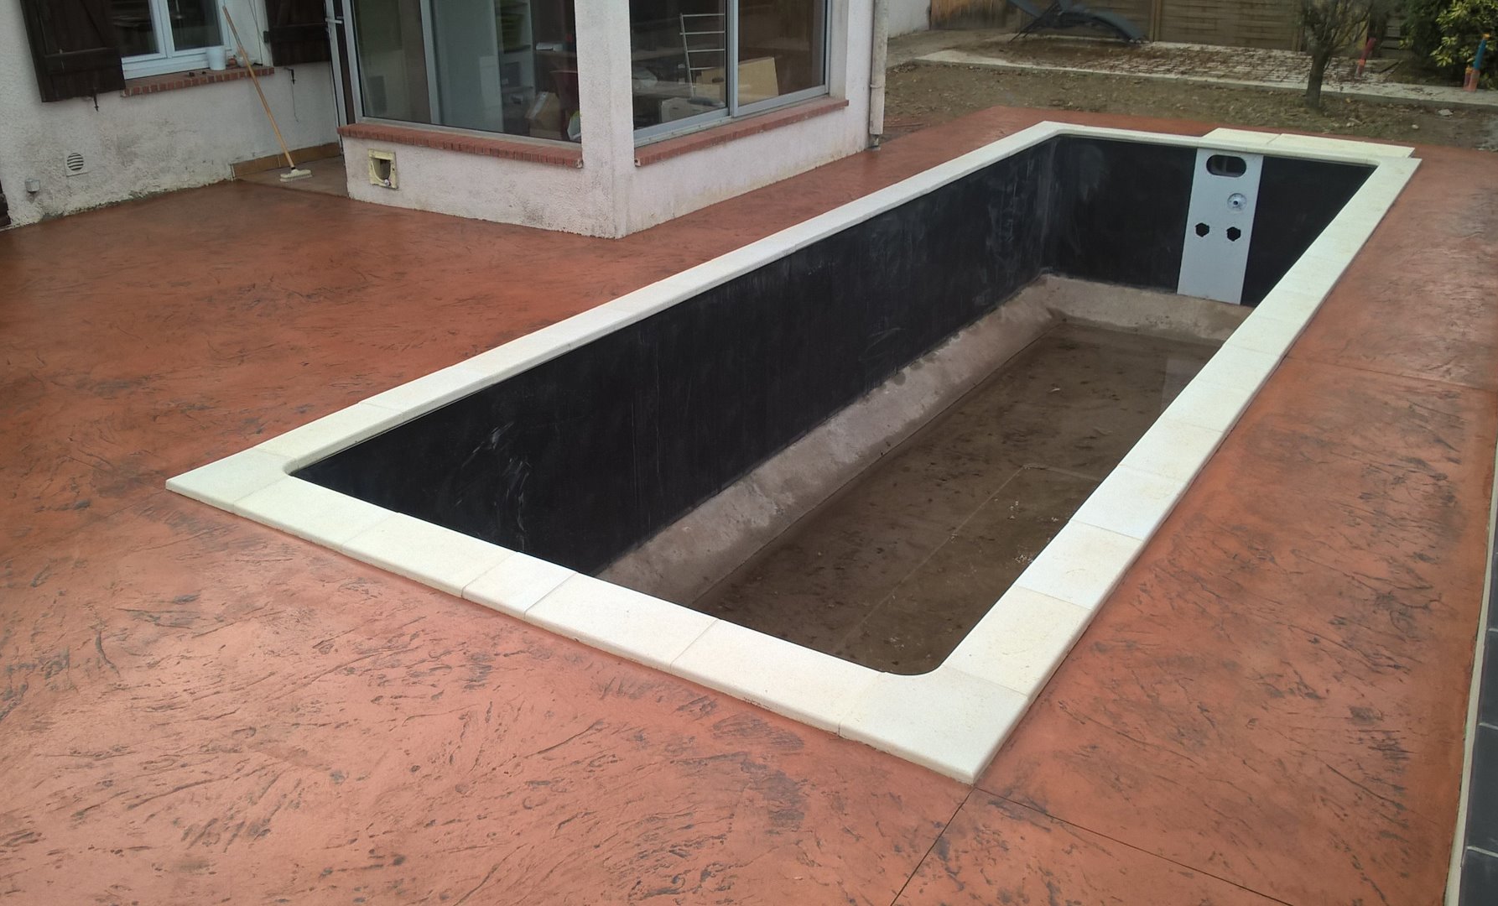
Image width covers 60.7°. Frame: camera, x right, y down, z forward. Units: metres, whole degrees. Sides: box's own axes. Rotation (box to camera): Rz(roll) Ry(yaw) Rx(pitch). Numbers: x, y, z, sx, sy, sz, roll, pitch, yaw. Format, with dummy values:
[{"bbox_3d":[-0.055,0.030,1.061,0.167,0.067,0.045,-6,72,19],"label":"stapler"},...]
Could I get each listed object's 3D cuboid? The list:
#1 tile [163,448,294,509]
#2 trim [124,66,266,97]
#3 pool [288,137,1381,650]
[{"bbox_3d":[-1.748,0.095,4.432,0.356,0.040,0.351,14,28,29],"label":"tile"},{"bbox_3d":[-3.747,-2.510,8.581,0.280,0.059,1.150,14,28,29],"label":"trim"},{"bbox_3d":[1.535,-0.335,7.322,2.467,1.555,8.108,14,28,29],"label":"pool"}]

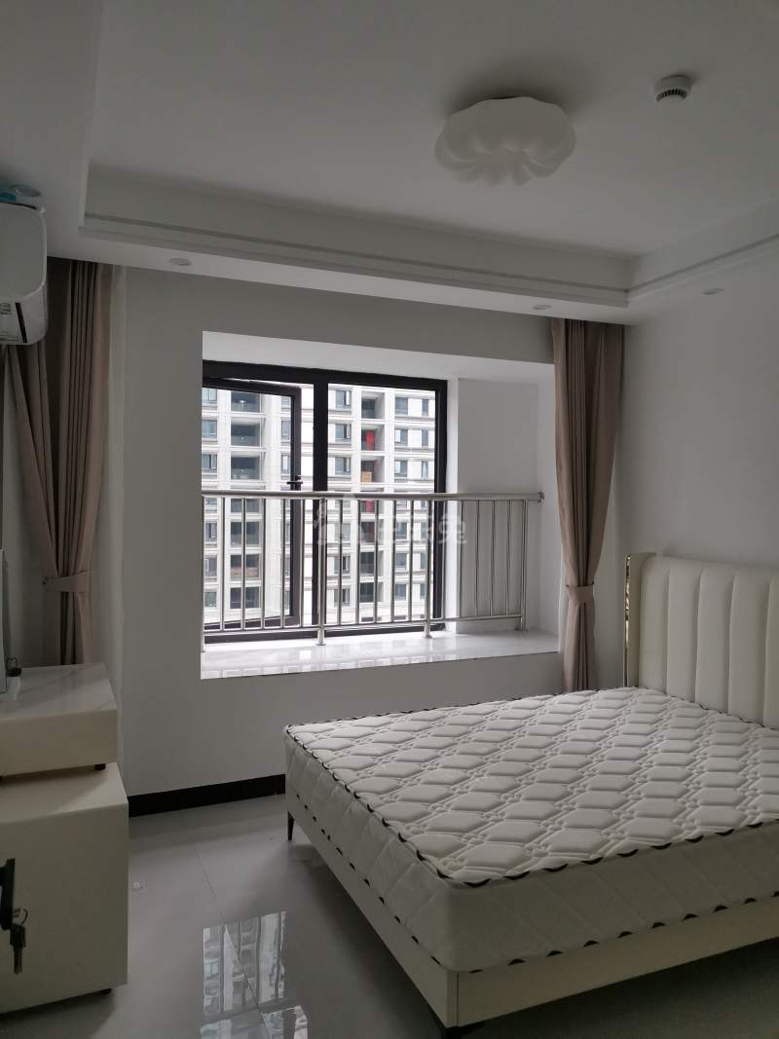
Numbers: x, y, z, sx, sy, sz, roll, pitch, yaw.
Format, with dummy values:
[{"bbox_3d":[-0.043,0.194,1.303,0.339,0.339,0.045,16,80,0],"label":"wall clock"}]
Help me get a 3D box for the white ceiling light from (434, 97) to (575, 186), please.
[{"bbox_3d":[0.406,-1.336,2.776,0.490,0.155,0.490,0,0,0],"label":"white ceiling light"}]

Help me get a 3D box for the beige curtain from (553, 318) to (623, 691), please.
[{"bbox_3d":[1.130,0.093,4.443,0.491,2.474,0.160,0,0,-23],"label":"beige curtain"}]

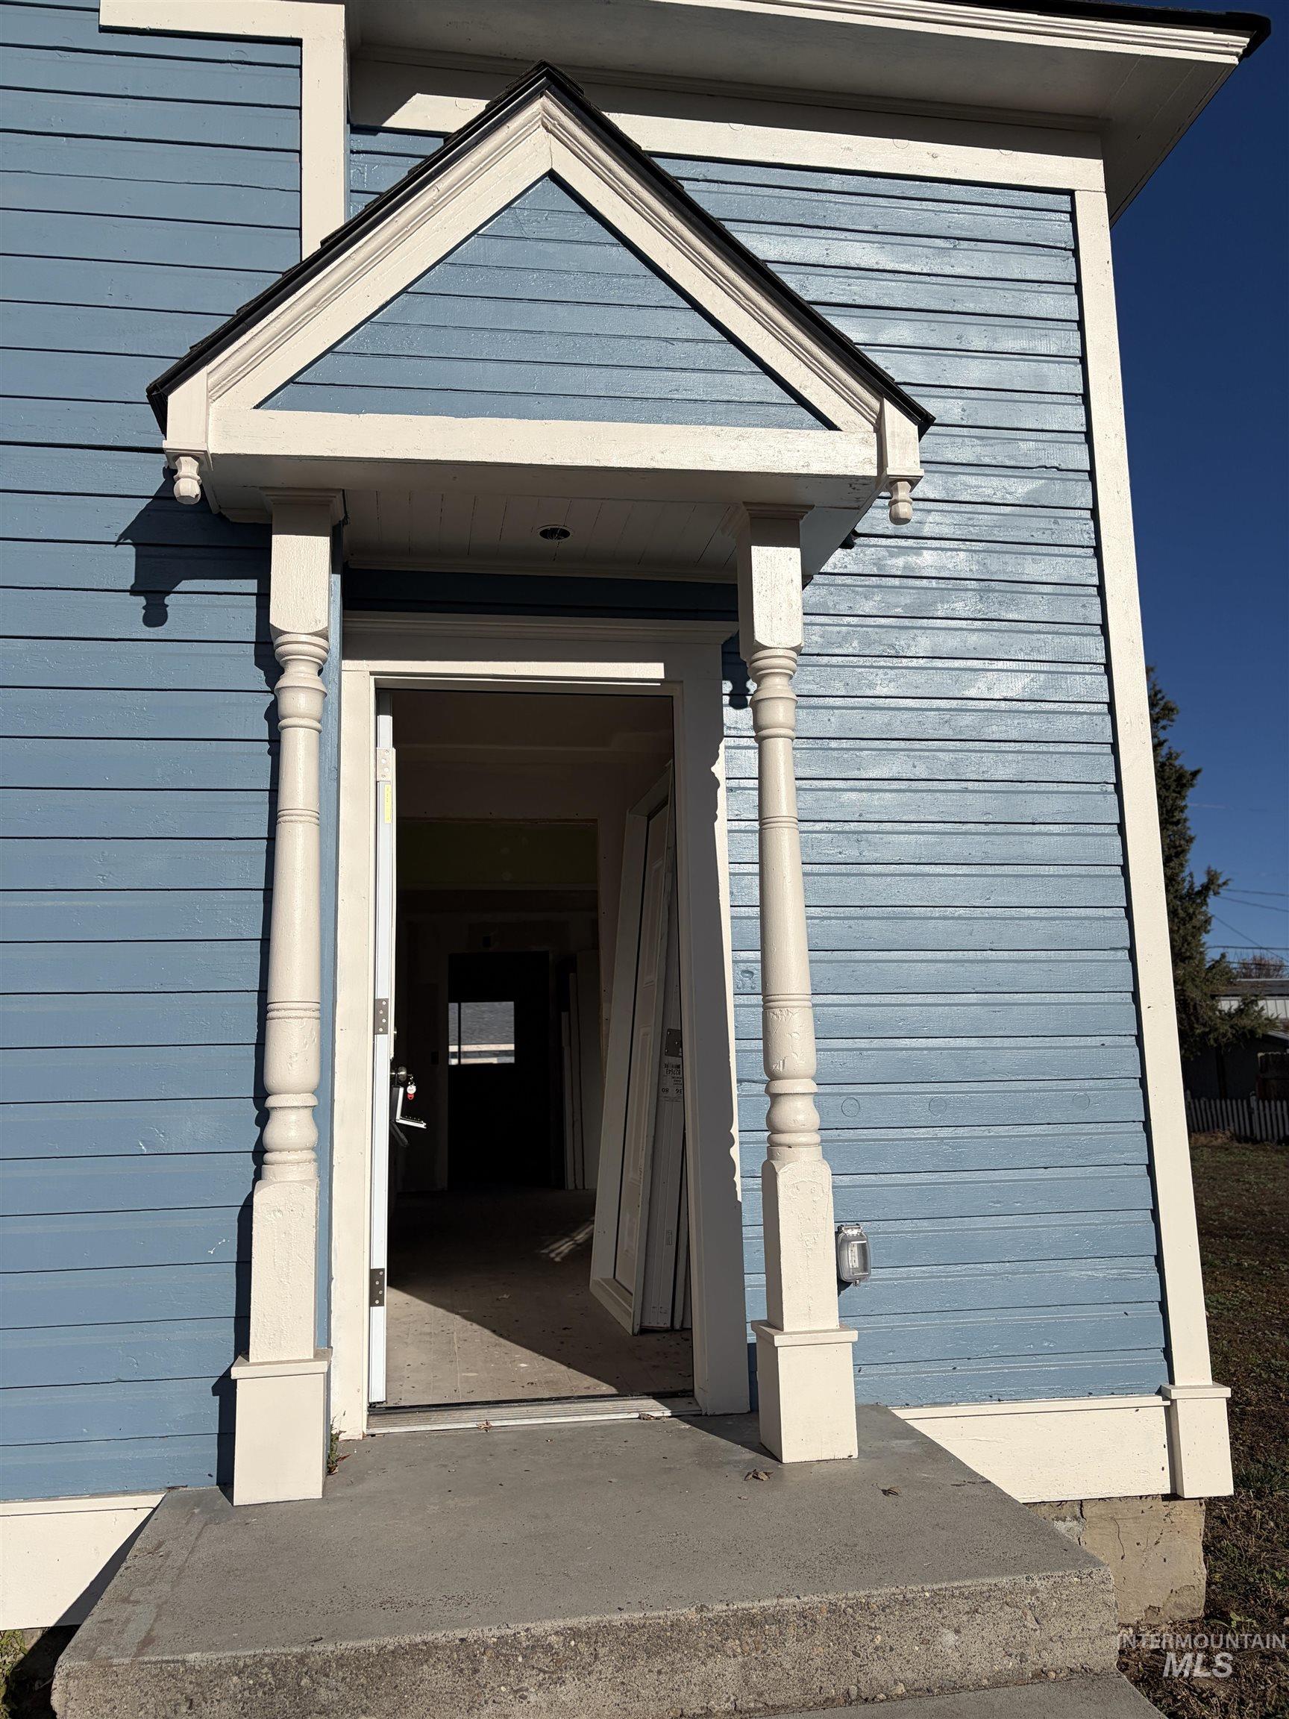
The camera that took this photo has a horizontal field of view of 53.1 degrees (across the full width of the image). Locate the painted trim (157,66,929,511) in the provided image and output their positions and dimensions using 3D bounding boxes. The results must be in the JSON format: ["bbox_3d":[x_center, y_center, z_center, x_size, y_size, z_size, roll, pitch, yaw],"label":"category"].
[{"bbox_3d":[-0.274,-1.382,3.604,1.915,1.194,0.813,0,-9,-8],"label":"painted trim"}]

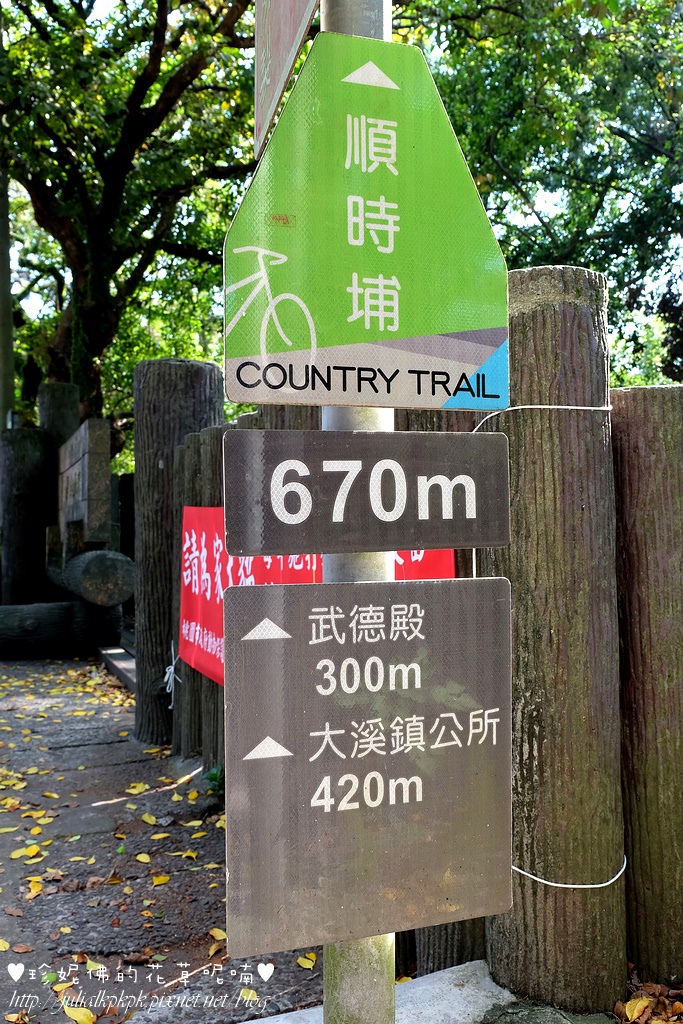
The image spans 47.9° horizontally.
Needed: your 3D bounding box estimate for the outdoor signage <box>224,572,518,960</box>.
[{"bbox_3d":[0.042,0.299,0.935,0.360,0.430,0.015,0,1,-14],"label":"outdoor signage"}]

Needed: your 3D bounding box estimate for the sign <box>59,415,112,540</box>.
[{"bbox_3d":[-1.952,-0.194,5.783,0.150,0.820,1.669,-1,1,-26],"label":"sign"}]

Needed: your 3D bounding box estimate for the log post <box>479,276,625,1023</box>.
[{"bbox_3d":[0.464,0.259,1.715,0.300,1.520,0.300,0,1,0],"label":"log post"}]

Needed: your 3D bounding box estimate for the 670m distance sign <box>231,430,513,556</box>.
[{"bbox_3d":[0.039,-0.025,0.942,0.360,0.146,0.015,0,1,-13],"label":"670m distance sign"}]

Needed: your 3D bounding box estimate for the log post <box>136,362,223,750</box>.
[{"bbox_3d":[-0.728,0.165,3.430,0.380,1.640,0.380,0,1,0],"label":"log post"}]

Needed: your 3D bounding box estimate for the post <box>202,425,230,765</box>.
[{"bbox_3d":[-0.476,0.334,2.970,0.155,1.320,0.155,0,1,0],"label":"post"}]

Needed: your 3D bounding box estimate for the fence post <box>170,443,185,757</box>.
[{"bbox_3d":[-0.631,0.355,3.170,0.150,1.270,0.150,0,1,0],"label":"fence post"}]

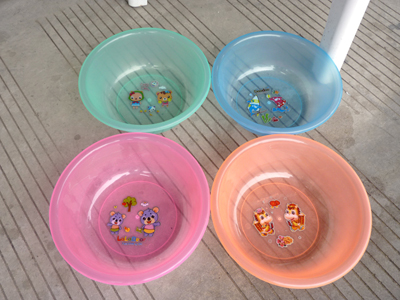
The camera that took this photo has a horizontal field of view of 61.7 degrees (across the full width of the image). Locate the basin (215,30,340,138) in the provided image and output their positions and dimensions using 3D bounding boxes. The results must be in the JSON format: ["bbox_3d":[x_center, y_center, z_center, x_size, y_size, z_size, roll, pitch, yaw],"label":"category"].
[{"bbox_3d":[0.190,-0.154,0.880,0.324,0.112,0.324,0,62,-1],"label":"basin"}]

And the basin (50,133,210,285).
[{"bbox_3d":[-0.142,0.128,0.728,0.324,0.112,0.324,0,62,-1],"label":"basin"}]

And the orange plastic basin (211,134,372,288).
[{"bbox_3d":[0.183,0.133,0.730,0.324,0.112,0.324,0,62,-1],"label":"orange plastic basin"}]

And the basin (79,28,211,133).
[{"bbox_3d":[-0.137,-0.162,0.880,0.324,0.112,0.324,0,62,-1],"label":"basin"}]

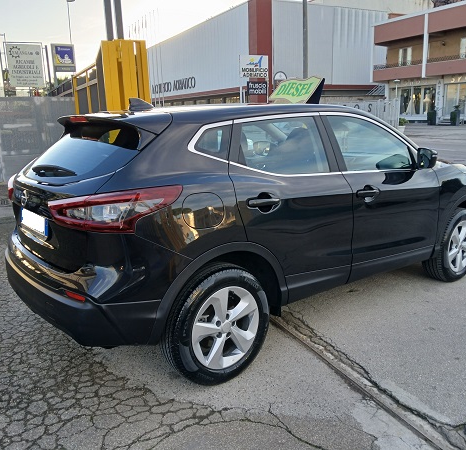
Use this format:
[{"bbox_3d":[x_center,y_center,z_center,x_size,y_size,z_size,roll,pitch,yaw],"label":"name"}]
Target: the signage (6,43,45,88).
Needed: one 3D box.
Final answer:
[{"bbox_3d":[-8.769,-6.732,19.000,1.550,1.850,0.100,-1,12,0],"label":"signage"}]

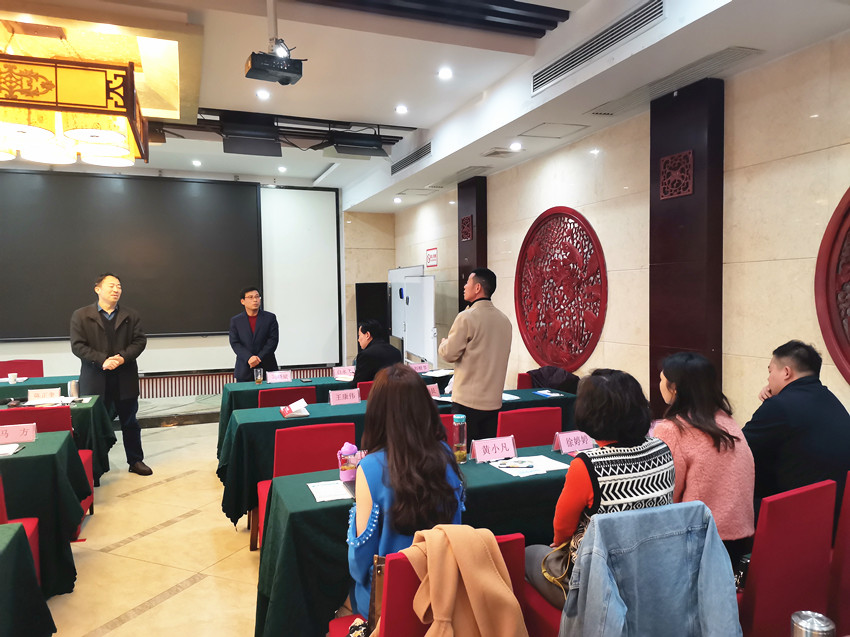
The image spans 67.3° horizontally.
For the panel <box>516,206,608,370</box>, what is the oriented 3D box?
[{"bbox_3d":[1.216,-0.270,5.896,0.060,1.475,1.475,-2,2,-21],"label":"panel"}]

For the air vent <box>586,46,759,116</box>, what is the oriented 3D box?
[{"bbox_3d":[1.532,-1.503,4.132,0.220,0.025,1.370,-2,2,-21],"label":"air vent"}]

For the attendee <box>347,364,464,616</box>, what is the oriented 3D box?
[{"bbox_3d":[-0.077,0.780,2.094,0.430,1.275,0.660,-2,2,-21],"label":"attendee"}]

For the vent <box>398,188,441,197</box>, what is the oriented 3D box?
[{"bbox_3d":[-0.086,-1.636,8.249,0.420,0.020,0.400,-1,2,-21],"label":"vent"}]

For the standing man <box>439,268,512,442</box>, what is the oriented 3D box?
[{"bbox_3d":[0.318,0.519,3.888,0.370,1.660,0.480,1,3,44],"label":"standing man"}]

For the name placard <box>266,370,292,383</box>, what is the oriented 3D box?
[{"bbox_3d":[-1.267,0.506,5.551,0.208,0.100,0.085,-2,2,-21],"label":"name placard"}]

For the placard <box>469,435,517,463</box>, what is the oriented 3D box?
[{"bbox_3d":[0.301,0.571,2.803,0.200,0.092,0.068,-2,2,-24],"label":"placard"}]

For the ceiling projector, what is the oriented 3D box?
[{"bbox_3d":[-0.895,-1.473,3.779,0.296,0.085,0.205,-2,2,-25],"label":"ceiling projector"}]

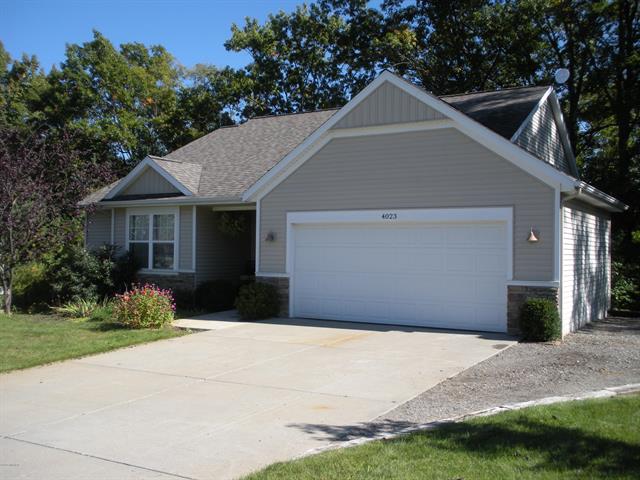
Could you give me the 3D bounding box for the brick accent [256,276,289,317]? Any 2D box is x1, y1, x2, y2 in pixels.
[{"bbox_3d":[-1.093,1.316,15.381,0.922,0.910,0.160,0,-1,30],"label":"brick accent"}]

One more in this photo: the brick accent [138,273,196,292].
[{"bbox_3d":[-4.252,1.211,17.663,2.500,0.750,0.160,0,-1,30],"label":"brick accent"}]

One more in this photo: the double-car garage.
[{"bbox_3d":[1.506,0.699,13.963,4.880,2.135,0.110,0,-1,30],"label":"double-car garage"}]

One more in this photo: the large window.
[{"bbox_3d":[-4.494,0.026,17.817,1.801,1.582,0.120,0,-1,30],"label":"large window"}]

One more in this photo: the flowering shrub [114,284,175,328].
[{"bbox_3d":[-3.349,1.235,12.700,1.150,0.800,1.100,0,0,0],"label":"flowering shrub"}]

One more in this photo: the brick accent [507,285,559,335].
[{"bbox_3d":[3.973,1.320,12.413,0.937,0.930,0.160,0,-1,30],"label":"brick accent"}]

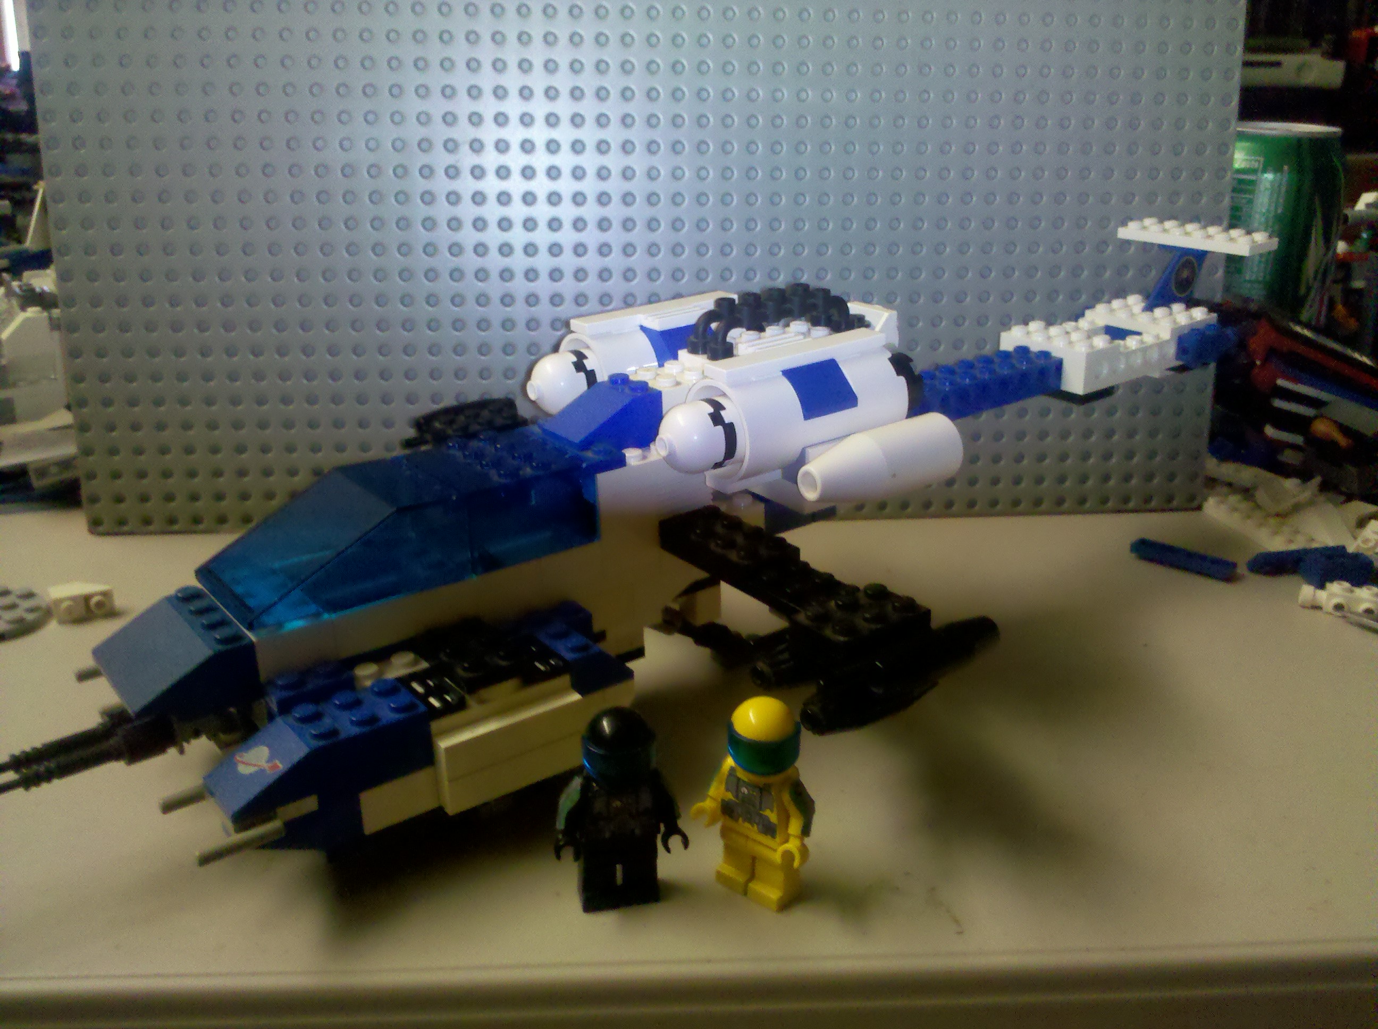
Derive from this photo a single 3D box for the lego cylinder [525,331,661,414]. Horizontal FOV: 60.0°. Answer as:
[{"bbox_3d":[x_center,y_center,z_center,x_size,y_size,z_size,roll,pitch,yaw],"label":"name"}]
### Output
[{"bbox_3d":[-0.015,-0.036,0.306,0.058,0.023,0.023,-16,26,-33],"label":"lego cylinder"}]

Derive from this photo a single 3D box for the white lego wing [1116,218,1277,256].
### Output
[{"bbox_3d":[0.165,-0.091,0.389,0.016,0.005,0.048,-16,26,-33],"label":"white lego wing"}]

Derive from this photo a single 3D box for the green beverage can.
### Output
[{"bbox_3d":[0.221,-0.092,0.481,0.066,0.122,0.066,7,23,17],"label":"green beverage can"}]

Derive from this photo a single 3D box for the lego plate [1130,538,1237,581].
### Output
[{"bbox_3d":[0.156,0.015,0.375,0.032,0.004,0.008,18,28,37],"label":"lego plate"}]

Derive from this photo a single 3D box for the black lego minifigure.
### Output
[{"bbox_3d":[-0.013,0.054,0.230,0.025,0.042,0.015,-4,23,-9],"label":"black lego minifigure"}]

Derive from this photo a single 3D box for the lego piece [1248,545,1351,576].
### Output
[{"bbox_3d":[0.191,0.015,0.375,0.032,0.004,0.009,-4,23,-10],"label":"lego piece"}]

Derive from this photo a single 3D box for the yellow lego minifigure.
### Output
[{"bbox_3d":[0.013,0.053,0.233,0.025,0.042,0.015,15,27,32],"label":"yellow lego minifigure"}]

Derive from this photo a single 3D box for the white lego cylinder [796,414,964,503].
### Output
[{"bbox_3d":[0.041,-0.011,0.259,0.038,0.016,0.016,-16,26,-33],"label":"white lego cylinder"}]

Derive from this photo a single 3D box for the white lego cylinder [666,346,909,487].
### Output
[{"bbox_3d":[0.020,-0.022,0.266,0.063,0.023,0.023,-16,26,-33],"label":"white lego cylinder"}]

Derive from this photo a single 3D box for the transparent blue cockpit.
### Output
[{"bbox_3d":[-0.058,0.000,0.248,0.077,0.021,0.032,-16,26,-33],"label":"transparent blue cockpit"}]

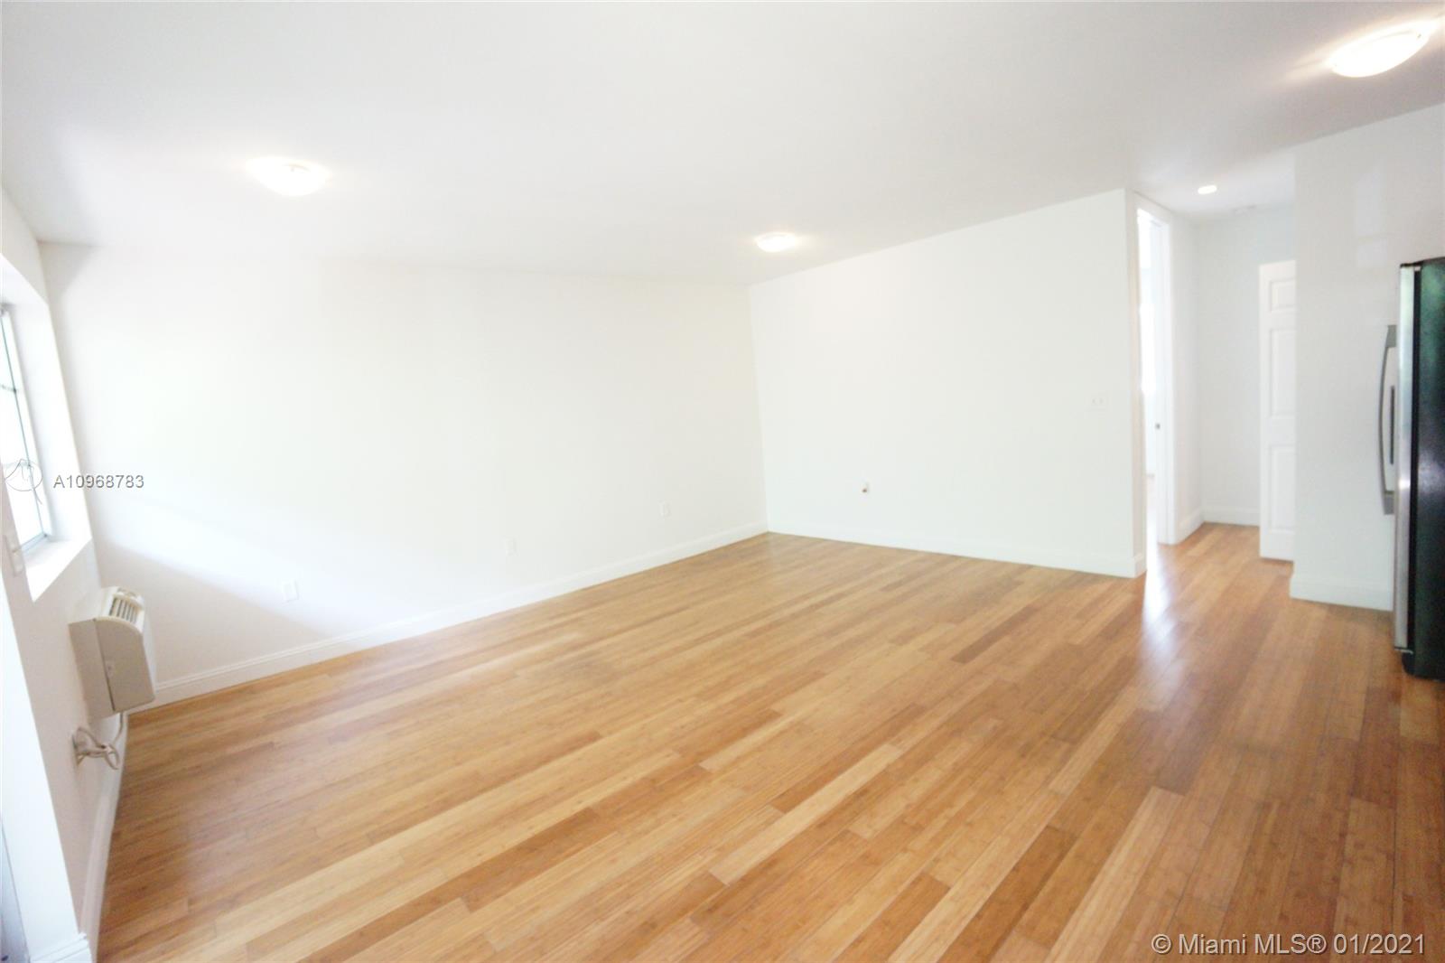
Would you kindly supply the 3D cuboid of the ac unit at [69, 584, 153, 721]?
[{"bbox_3d":[-2.866,0.761,2.876,0.200,0.400,0.920,-10,8,-41],"label":"ac unit"}]

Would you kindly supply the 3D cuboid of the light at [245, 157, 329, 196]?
[{"bbox_3d":[-1.843,-1.276,2.569,0.285,0.090,0.285,-10,8,-41],"label":"light"}]

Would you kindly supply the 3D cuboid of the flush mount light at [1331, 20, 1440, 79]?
[{"bbox_3d":[2.457,-1.583,2.252,0.285,0.090,0.285,-10,8,-41],"label":"flush mount light"}]

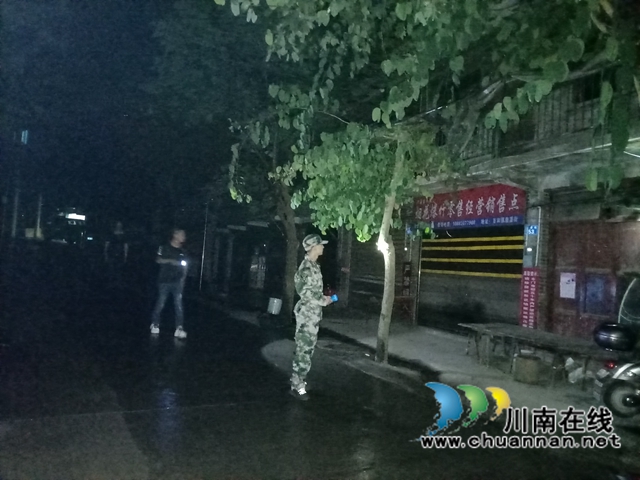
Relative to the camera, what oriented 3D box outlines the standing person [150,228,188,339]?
[{"bbox_3d":[-2.416,0.700,7.892,0.500,1.740,0.380,5,-3,-37],"label":"standing person"}]

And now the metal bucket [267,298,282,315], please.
[{"bbox_3d":[-0.975,1.425,10.300,0.280,0.320,0.280,7,-3,0],"label":"metal bucket"}]

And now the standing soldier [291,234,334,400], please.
[{"bbox_3d":[-0.065,0.786,5.121,0.430,1.740,0.480,3,-3,9],"label":"standing soldier"}]

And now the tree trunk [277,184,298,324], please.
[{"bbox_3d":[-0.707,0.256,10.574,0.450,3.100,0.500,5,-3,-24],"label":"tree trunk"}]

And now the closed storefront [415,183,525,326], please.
[{"bbox_3d":[3.011,0.481,9.931,0.350,2.950,3.040,5,-3,-24],"label":"closed storefront"}]

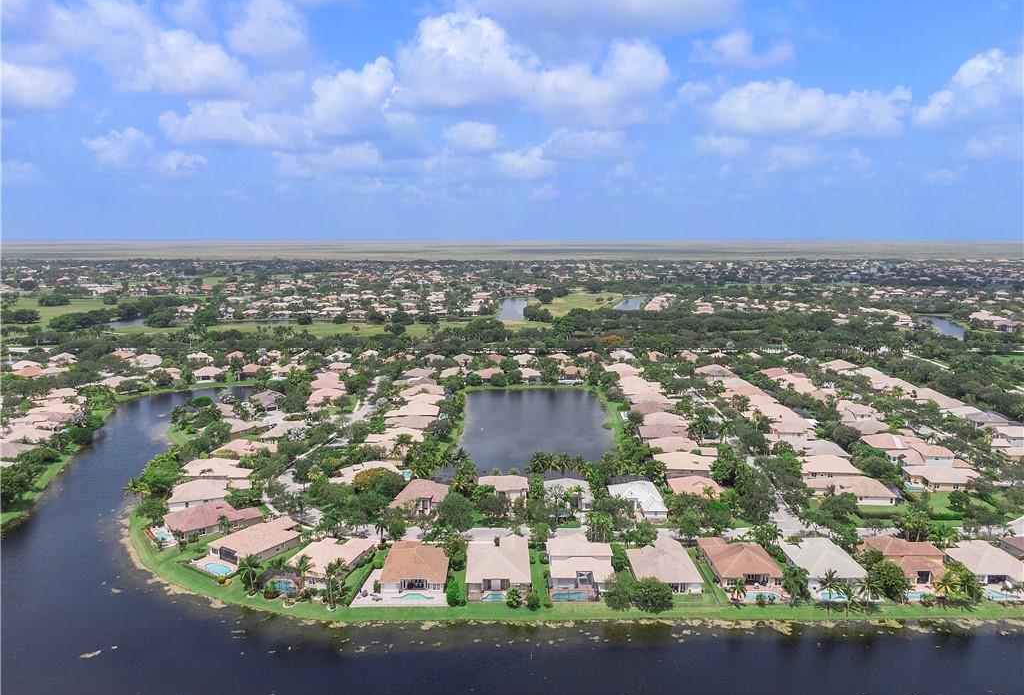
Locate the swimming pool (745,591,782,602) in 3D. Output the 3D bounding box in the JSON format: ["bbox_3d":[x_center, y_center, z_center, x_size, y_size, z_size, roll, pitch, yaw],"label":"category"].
[{"bbox_3d":[57.620,57.510,162.410,8.200,1.000,5.130,0,9,0],"label":"swimming pool"}]

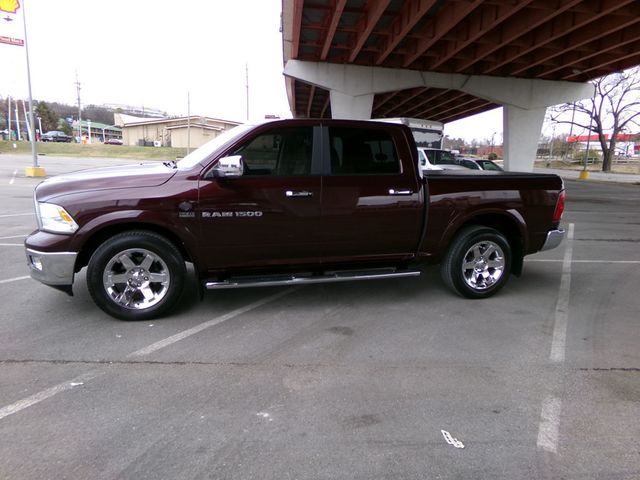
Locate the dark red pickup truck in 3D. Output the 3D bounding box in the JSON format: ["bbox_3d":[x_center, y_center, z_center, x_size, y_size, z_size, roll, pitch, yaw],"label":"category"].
[{"bbox_3d":[-0.069,-0.403,5.242,5.770,1.930,2.050,-1,10,-17],"label":"dark red pickup truck"}]

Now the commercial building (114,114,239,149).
[{"bbox_3d":[-19.067,-18.884,80.060,26.612,5.160,18.000,4,10,10],"label":"commercial building"}]

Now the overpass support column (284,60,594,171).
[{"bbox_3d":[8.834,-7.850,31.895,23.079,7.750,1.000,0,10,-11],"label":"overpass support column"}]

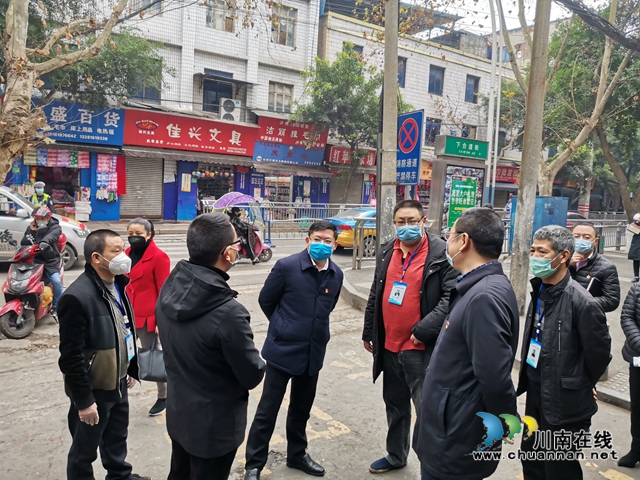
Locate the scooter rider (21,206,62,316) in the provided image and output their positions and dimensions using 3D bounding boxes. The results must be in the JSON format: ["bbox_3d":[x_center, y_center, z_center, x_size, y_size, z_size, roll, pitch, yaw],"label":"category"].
[{"bbox_3d":[-3.666,0.297,6.350,0.530,1.470,0.620,2,6,-4],"label":"scooter rider"}]

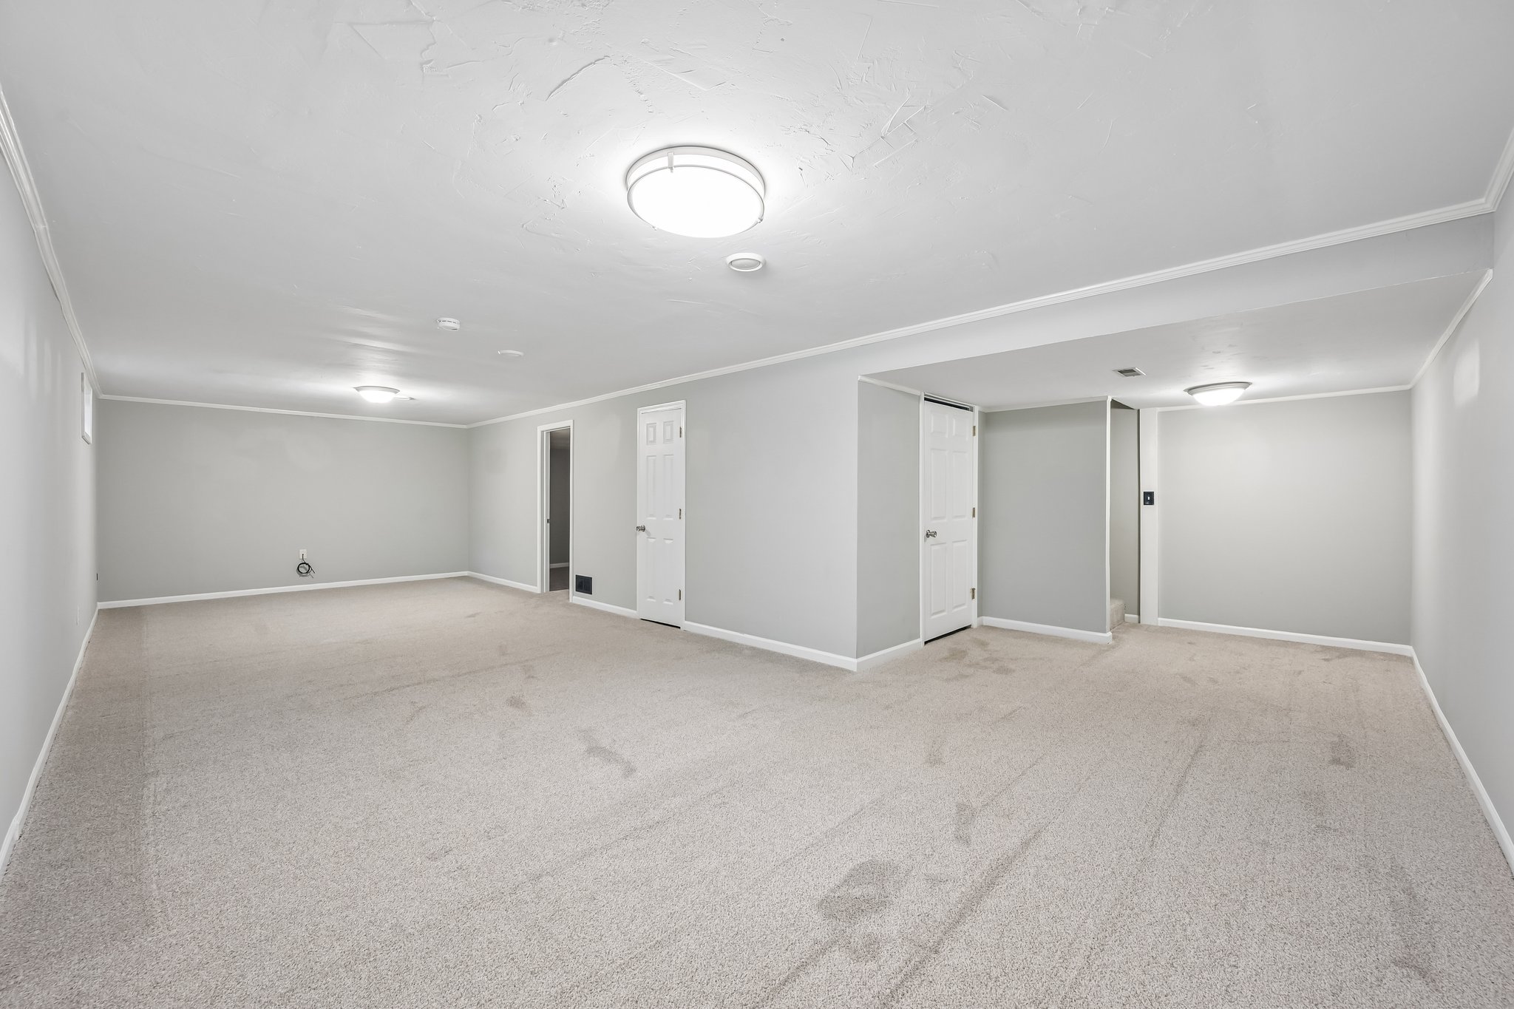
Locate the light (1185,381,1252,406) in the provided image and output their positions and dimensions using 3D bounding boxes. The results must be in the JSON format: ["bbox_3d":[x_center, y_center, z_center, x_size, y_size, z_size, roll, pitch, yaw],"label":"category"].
[{"bbox_3d":[3.540,-0.833,4.530,0.400,0.125,0.400,0,1,44],"label":"light"}]

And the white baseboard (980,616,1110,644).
[{"bbox_3d":[2.565,1.120,5.266,1.070,0.080,0.020,0,1,44],"label":"white baseboard"}]

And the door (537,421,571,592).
[{"bbox_3d":[-2.464,0.080,7.222,0.900,2.120,0.100,0,1,44],"label":"door"}]

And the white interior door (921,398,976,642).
[{"bbox_3d":[1.698,0.140,5.215,0.050,2.030,0.920,0,1,44],"label":"white interior door"}]

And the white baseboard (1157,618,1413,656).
[{"bbox_3d":[4.410,1.124,5.047,1.630,0.080,0.020,0,1,44],"label":"white baseboard"}]

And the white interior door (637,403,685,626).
[{"bbox_3d":[-0.903,0.109,5.659,0.730,2.090,0.060,0,1,44],"label":"white interior door"}]

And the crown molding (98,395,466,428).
[{"bbox_3d":[-5.819,-1.181,7.769,0.045,0.060,3.850,0,1,44],"label":"crown molding"}]

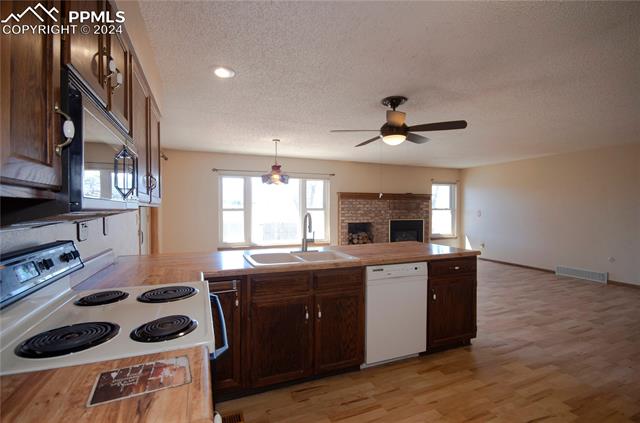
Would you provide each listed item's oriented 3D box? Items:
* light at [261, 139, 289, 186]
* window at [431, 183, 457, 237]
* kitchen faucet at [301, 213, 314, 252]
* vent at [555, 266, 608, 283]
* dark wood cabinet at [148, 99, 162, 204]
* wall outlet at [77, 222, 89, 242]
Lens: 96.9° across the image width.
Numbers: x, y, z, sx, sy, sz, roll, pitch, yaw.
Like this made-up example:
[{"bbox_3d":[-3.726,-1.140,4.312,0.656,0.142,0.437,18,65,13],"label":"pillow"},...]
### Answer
[{"bbox_3d":[-0.709,-0.789,4.579,0.460,0.720,0.460,0,0,-21],"label":"light"},{"bbox_3d":[3.367,-0.030,7.723,0.870,1.430,0.120,0,0,-21],"label":"window"},{"bbox_3d":[-0.083,0.196,2.587,0.130,0.365,0.200,0,0,-21],"label":"kitchen faucet"},{"bbox_3d":[4.950,1.184,5.392,0.050,0.185,0.800,0,0,-21],"label":"vent"},{"bbox_3d":[-1.379,-0.413,2.067,0.320,0.750,0.420,0,0,-21],"label":"dark wood cabinet"},{"bbox_3d":[-1.395,0.121,1.665,0.020,0.115,0.105,0,0,-21],"label":"wall outlet"}]

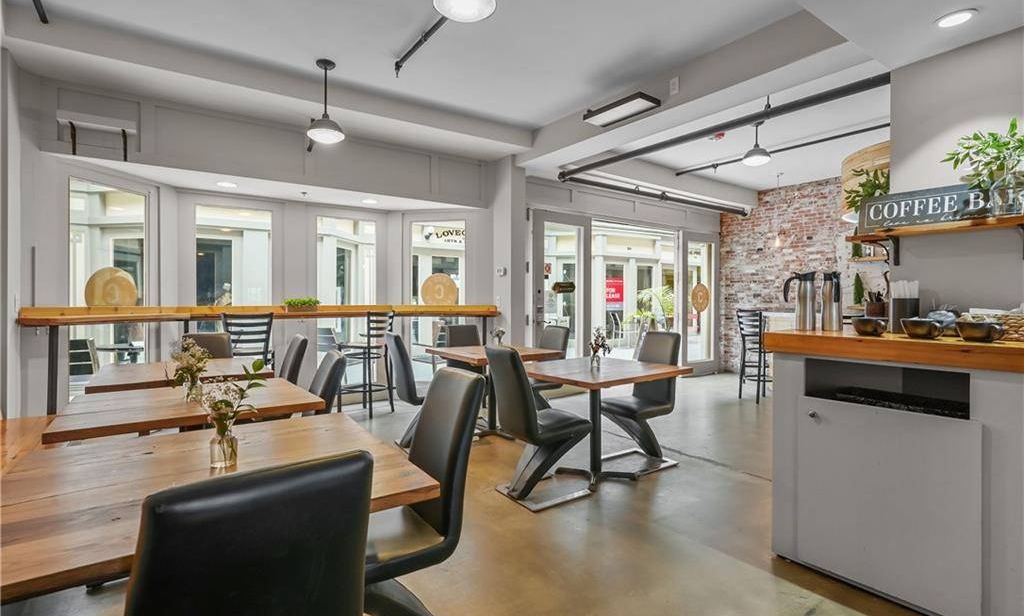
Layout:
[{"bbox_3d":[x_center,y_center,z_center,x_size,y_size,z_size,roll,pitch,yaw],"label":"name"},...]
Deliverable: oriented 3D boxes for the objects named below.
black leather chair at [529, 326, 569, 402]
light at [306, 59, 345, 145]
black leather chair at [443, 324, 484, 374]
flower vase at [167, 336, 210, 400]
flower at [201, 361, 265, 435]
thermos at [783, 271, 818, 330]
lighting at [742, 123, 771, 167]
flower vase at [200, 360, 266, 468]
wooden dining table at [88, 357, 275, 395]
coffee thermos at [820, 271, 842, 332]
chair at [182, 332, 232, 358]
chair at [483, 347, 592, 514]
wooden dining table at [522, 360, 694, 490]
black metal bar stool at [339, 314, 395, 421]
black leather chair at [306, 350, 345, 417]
[{"bbox_3d":[0.191,0.666,4.426,0.610,0.930,0.430,-1,1,-36],"label":"black leather chair"},{"bbox_3d":[-1.366,-1.510,3.527,0.265,0.535,0.265,0,1,0],"label":"light"},{"bbox_3d":[-0.356,0.663,4.781,0.420,0.950,0.580,-1,1,-36],"label":"black leather chair"},{"bbox_3d":[-1.527,0.291,2.280,0.165,0.295,0.160,-1,1,-30],"label":"flower vase"},{"bbox_3d":[-0.775,0.248,1.340,0.190,0.215,0.170,0,1,0],"label":"flower"},{"bbox_3d":[1.455,-0.036,2.450,0.155,0.300,0.100,1,1,31],"label":"thermos"},{"bbox_3d":[2.377,-1.608,4.686,0.255,0.370,0.255,0,1,0],"label":"lighting"},{"bbox_3d":[-0.825,0.310,1.415,0.160,0.305,0.155,-1,1,-30],"label":"flower vase"},{"bbox_3d":[-2.117,0.776,3.147,0.900,0.750,0.900,-1,1,-36],"label":"wooden dining table"},{"bbox_3d":[1.624,-0.033,2.441,0.110,0.305,0.165,0,1,17],"label":"coffee thermos"},{"bbox_3d":[-2.339,0.681,3.756,0.420,0.950,0.580,-1,1,-36],"label":"chair"},{"bbox_3d":[0.135,0.689,2.989,0.620,0.930,0.430,-1,1,-36],"label":"chair"},{"bbox_3d":[0.600,0.790,3.395,0.950,0.750,0.870,-1,1,-36],"label":"wooden dining table"},{"bbox_3d":[-1.534,0.575,5.149,0.460,1.090,0.410,1,1,30],"label":"black metal bar stool"},{"bbox_3d":[-1.174,0.698,2.409,0.620,0.930,0.430,-1,1,-36],"label":"black leather chair"}]

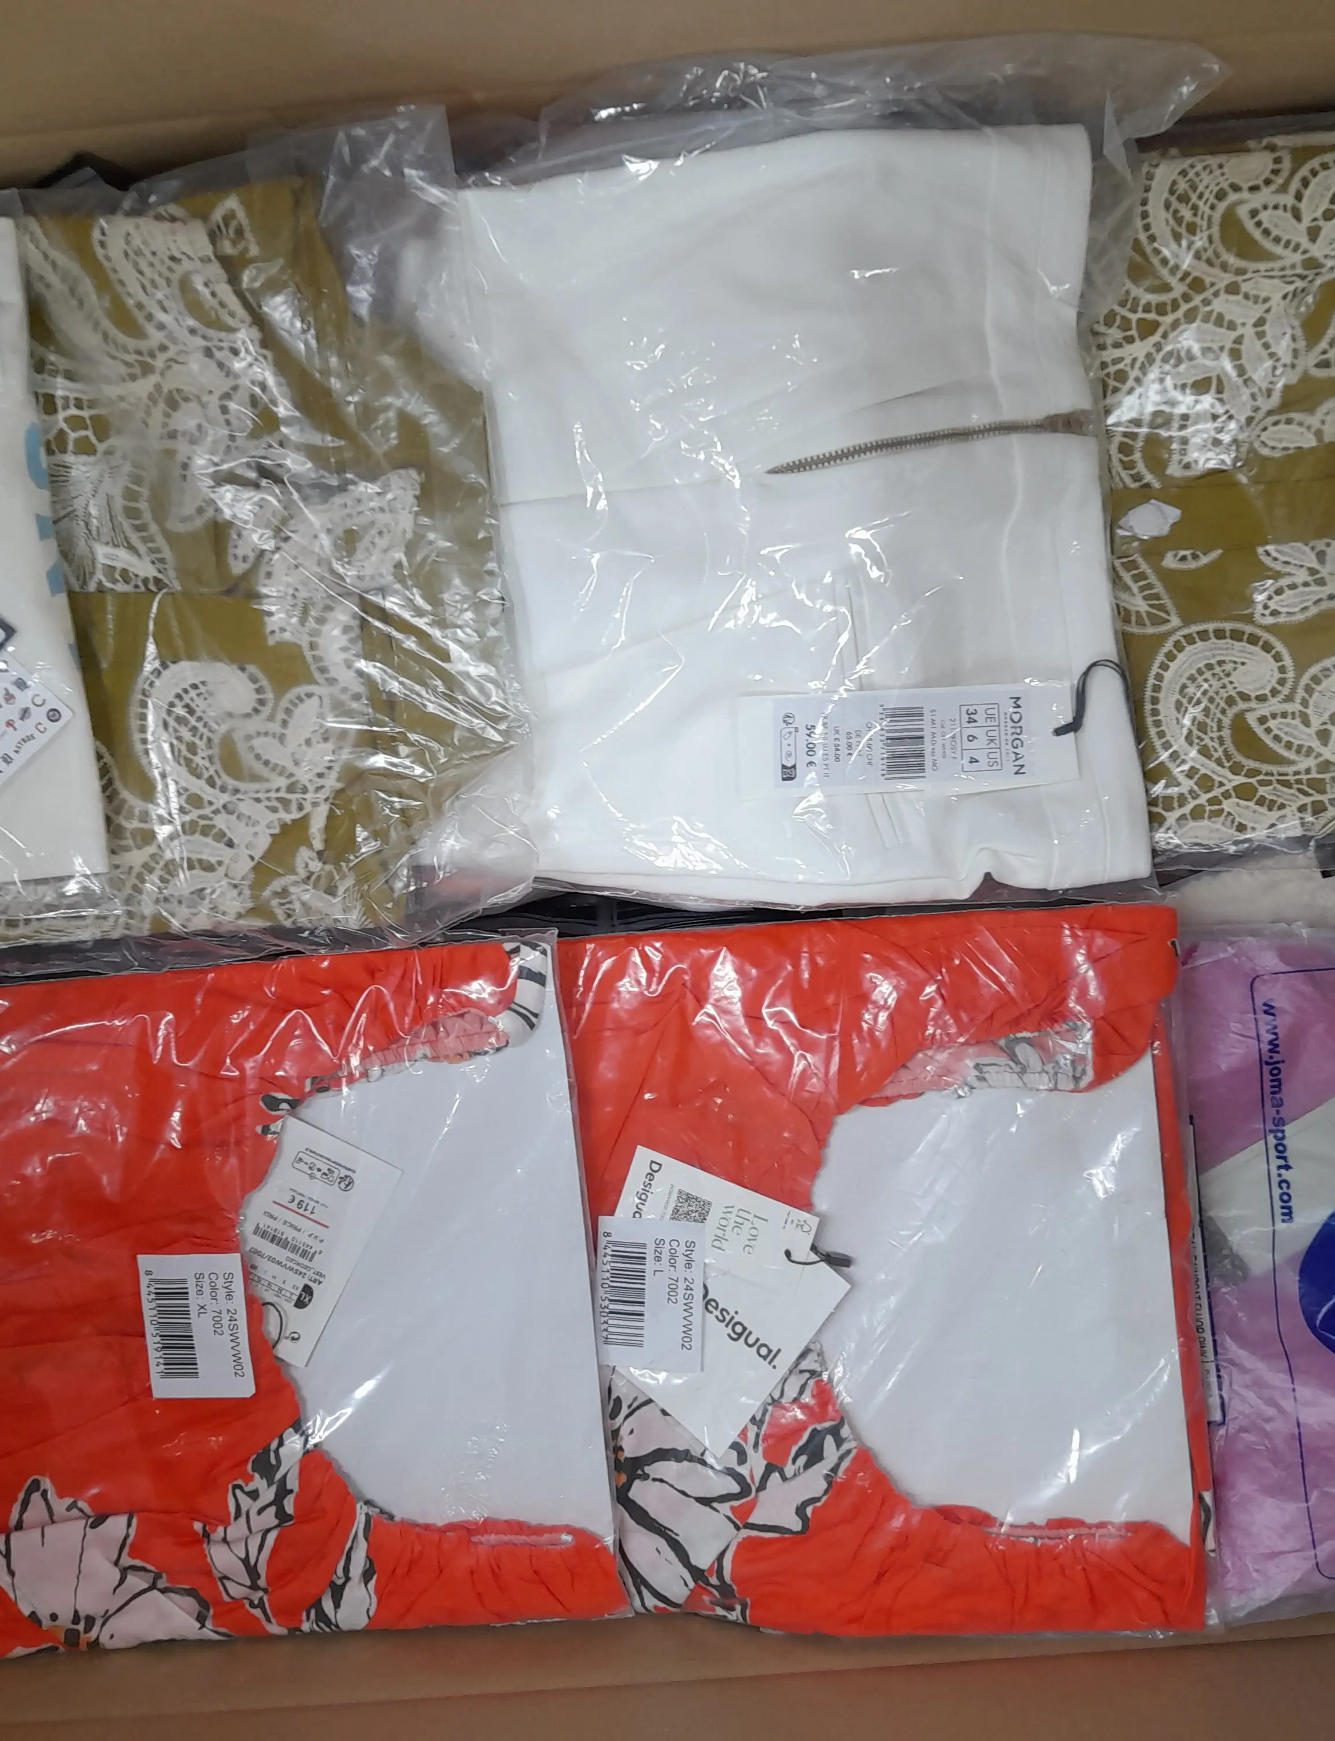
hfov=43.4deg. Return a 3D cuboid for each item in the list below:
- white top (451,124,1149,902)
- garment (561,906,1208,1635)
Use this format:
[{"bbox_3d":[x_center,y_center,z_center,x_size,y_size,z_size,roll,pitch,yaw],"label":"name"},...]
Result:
[{"bbox_3d":[0.047,-0.115,0.576,0.206,0.037,0.241,-3,96,2],"label":"white top"},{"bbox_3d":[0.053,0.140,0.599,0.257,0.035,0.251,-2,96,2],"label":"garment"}]

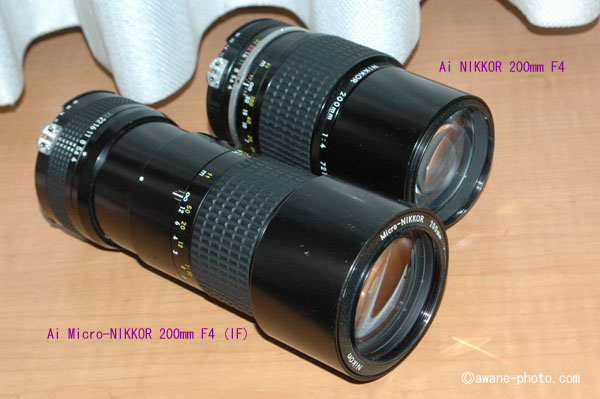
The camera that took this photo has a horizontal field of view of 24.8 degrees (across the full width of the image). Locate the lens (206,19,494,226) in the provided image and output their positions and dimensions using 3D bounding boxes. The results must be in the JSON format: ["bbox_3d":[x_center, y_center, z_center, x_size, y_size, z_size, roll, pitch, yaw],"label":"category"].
[{"bbox_3d":[0.020,-0.035,0.603,0.121,0.066,0.066,26,45,39],"label":"lens"}]

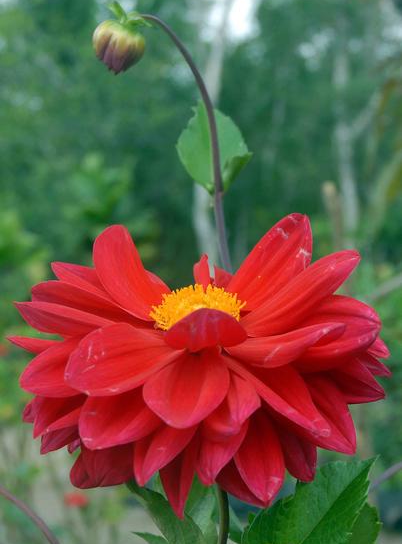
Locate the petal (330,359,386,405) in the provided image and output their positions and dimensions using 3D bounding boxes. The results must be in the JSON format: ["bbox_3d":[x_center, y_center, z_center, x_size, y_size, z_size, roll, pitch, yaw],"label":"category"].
[{"bbox_3d":[0.054,0.040,0.293,0.032,0.008,0.019,24,26,11],"label":"petal"}]

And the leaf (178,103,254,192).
[{"bbox_3d":[0.006,-0.055,0.345,0.033,0.041,0.010,-6,0,0],"label":"leaf"}]

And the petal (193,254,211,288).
[{"bbox_3d":[0.000,0.000,0.322,0.009,0.015,0.006,0,-6,0],"label":"petal"}]

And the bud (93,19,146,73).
[{"bbox_3d":[-0.035,-0.096,0.330,0.021,0.022,0.021,7,0,0],"label":"bud"}]

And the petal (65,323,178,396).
[{"bbox_3d":[-0.028,0.030,0.274,0.041,0.009,0.026,-18,23,-29],"label":"petal"}]

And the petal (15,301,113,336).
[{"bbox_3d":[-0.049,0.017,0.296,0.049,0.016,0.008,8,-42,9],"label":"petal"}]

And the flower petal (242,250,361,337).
[{"bbox_3d":[0.039,0.008,0.298,0.052,0.009,0.020,-31,35,-9],"label":"flower petal"}]

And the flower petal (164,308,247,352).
[{"bbox_3d":[0.002,0.021,0.277,0.030,0.017,0.012,0,18,0],"label":"flower petal"}]

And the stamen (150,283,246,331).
[{"bbox_3d":[-0.001,0.016,0.299,0.036,0.012,0.036,-5,27,2],"label":"stamen"}]

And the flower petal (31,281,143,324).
[{"bbox_3d":[-0.043,0.013,0.304,0.051,0.008,0.017,13,40,17],"label":"flower petal"}]

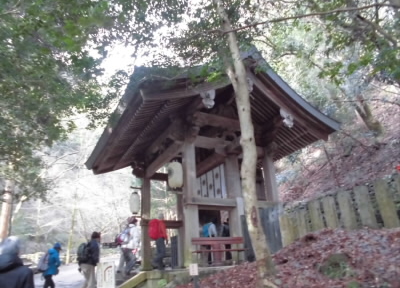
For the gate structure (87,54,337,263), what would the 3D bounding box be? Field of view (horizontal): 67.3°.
[{"bbox_3d":[0.122,1.134,10.772,7.078,5.995,6.903,8,-24,-27],"label":"gate structure"}]

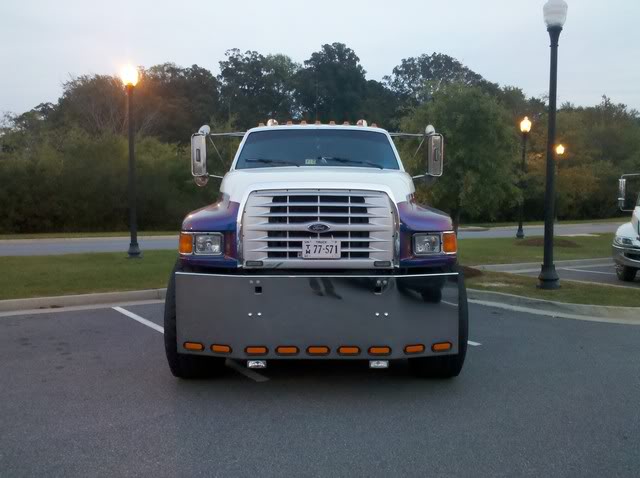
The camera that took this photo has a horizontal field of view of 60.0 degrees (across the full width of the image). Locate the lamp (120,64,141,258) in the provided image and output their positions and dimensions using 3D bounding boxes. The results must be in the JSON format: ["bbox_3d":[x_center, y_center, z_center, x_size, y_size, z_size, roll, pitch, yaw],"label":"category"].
[{"bbox_3d":[-4.950,-2.029,14.600,0.430,5.102,0.430,0,4,0],"label":"lamp"}]

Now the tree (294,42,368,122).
[{"bbox_3d":[0.936,-8.719,45.536,7.000,14.576,7.000,0,4,0],"label":"tree"}]

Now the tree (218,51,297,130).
[{"bbox_3d":[-4.901,-8.201,44.567,7.000,13.667,7.000,0,4,0],"label":"tree"}]

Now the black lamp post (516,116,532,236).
[{"bbox_3d":[8.579,-2.572,23.283,0.480,5.095,0.480,0,4,0],"label":"black lamp post"}]

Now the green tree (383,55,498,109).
[{"bbox_3d":[10.848,-9.109,49.519,10.300,14.845,9.000,0,4,0],"label":"green tree"}]

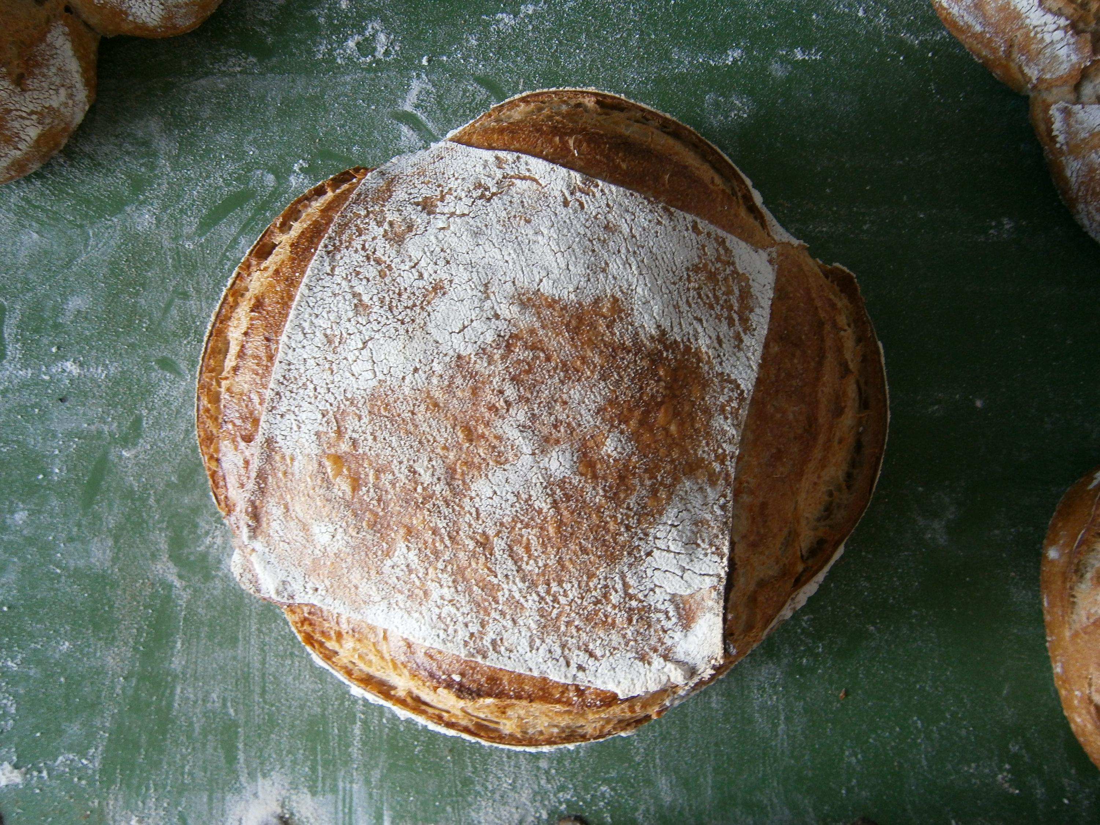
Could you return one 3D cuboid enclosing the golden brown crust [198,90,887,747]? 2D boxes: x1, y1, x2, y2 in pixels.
[{"bbox_3d":[-0.004,0.002,0.345,0.297,0.100,0.285,0,86,3],"label":"golden brown crust"}]

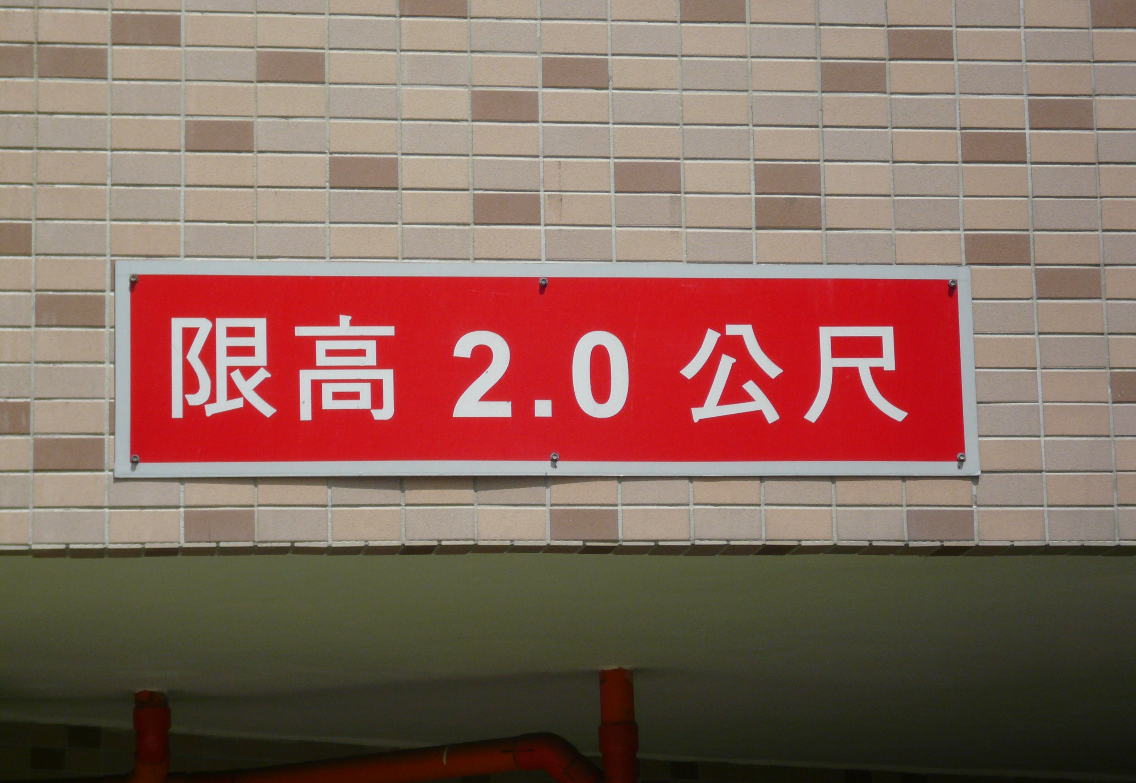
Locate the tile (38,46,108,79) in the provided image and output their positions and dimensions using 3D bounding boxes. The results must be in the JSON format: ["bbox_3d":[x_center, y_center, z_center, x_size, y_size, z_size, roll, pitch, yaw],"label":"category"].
[{"bbox_3d":[-0.685,-0.452,4.624,0.095,0.045,0.009,0,-11,-8],"label":"tile"}]

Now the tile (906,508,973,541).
[{"bbox_3d":[0.518,0.187,4.662,0.095,0.046,0.008,0,-11,-7],"label":"tile"}]

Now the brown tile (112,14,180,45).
[{"bbox_3d":[-0.587,-0.501,4.656,0.095,0.046,0.008,0,-11,-7],"label":"brown tile"}]

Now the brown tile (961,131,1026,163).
[{"bbox_3d":[0.606,-0.347,4.776,0.095,0.045,0.009,0,-11,-8],"label":"brown tile"}]

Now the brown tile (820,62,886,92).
[{"bbox_3d":[0.406,-0.446,4.774,0.095,0.046,0.008,0,-11,-7],"label":"brown tile"}]

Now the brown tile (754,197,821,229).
[{"bbox_3d":[0.309,-0.251,4.718,0.095,0.045,0.009,0,-11,-8],"label":"brown tile"}]

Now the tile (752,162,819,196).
[{"bbox_3d":[0.309,-0.299,4.731,0.095,0.045,0.009,0,-12,-7],"label":"tile"}]

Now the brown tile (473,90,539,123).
[{"bbox_3d":[-0.089,-0.398,4.700,0.095,0.046,0.008,0,-11,-7],"label":"brown tile"}]

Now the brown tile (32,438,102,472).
[{"bbox_3d":[-0.675,0.086,4.530,0.095,0.045,0.009,0,-12,-7],"label":"brown tile"}]

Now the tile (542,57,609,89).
[{"bbox_3d":[0.010,-0.449,4.726,0.095,0.045,0.009,0,-12,-7],"label":"tile"}]

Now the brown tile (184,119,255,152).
[{"bbox_3d":[-0.483,-0.353,4.632,0.095,0.045,0.009,0,-11,-8],"label":"brown tile"}]

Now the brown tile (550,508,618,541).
[{"bbox_3d":[0.021,0.184,4.598,0.095,0.046,0.008,0,-11,-7],"label":"brown tile"}]

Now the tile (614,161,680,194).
[{"bbox_3d":[0.111,-0.300,4.707,0.095,0.045,0.009,0,-12,-7],"label":"tile"}]

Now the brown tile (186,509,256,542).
[{"bbox_3d":[-0.472,0.182,4.532,0.095,0.045,0.009,0,-11,-8],"label":"brown tile"}]

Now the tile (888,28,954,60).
[{"bbox_3d":[0.505,-0.495,4.797,0.095,0.046,0.008,0,-11,-7],"label":"tile"}]

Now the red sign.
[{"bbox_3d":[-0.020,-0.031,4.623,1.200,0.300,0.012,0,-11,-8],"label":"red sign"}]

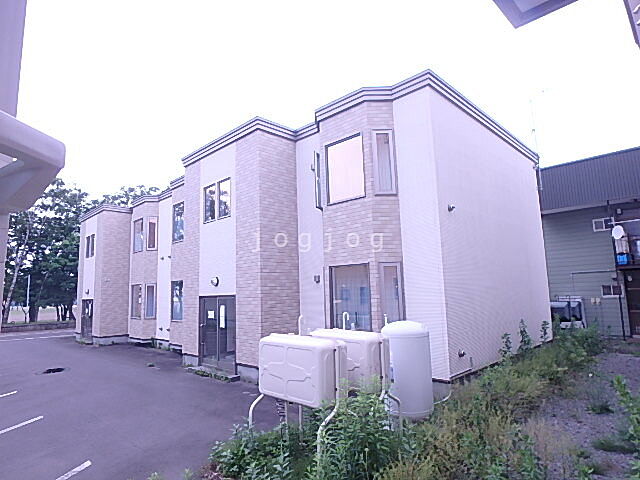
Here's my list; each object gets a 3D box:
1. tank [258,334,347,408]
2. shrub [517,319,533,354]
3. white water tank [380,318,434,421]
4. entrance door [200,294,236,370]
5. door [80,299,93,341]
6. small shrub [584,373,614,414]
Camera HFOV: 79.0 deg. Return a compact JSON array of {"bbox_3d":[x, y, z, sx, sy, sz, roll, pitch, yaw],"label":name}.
[{"bbox_3d":[-0.230,1.792,5.434,1.225,0.753,0.600,-9,-10,43],"label":"tank"},{"bbox_3d":[5.316,2.551,10.089,0.380,0.950,0.380,-9,-10,43],"label":"shrub"},{"bbox_3d":[1.588,2.277,7.073,0.850,1.575,0.850,-2,-8,0],"label":"white water tank"},{"bbox_3d":[-2.953,2.656,11.228,1.960,2.070,0.120,-9,-10,43],"label":"entrance door"},{"bbox_3d":[-11.989,4.166,20.067,1.930,2.070,0.120,-9,-10,43],"label":"door"},{"bbox_3d":[4.871,2.666,6.831,0.450,0.630,0.450,-9,-10,43],"label":"small shrub"}]

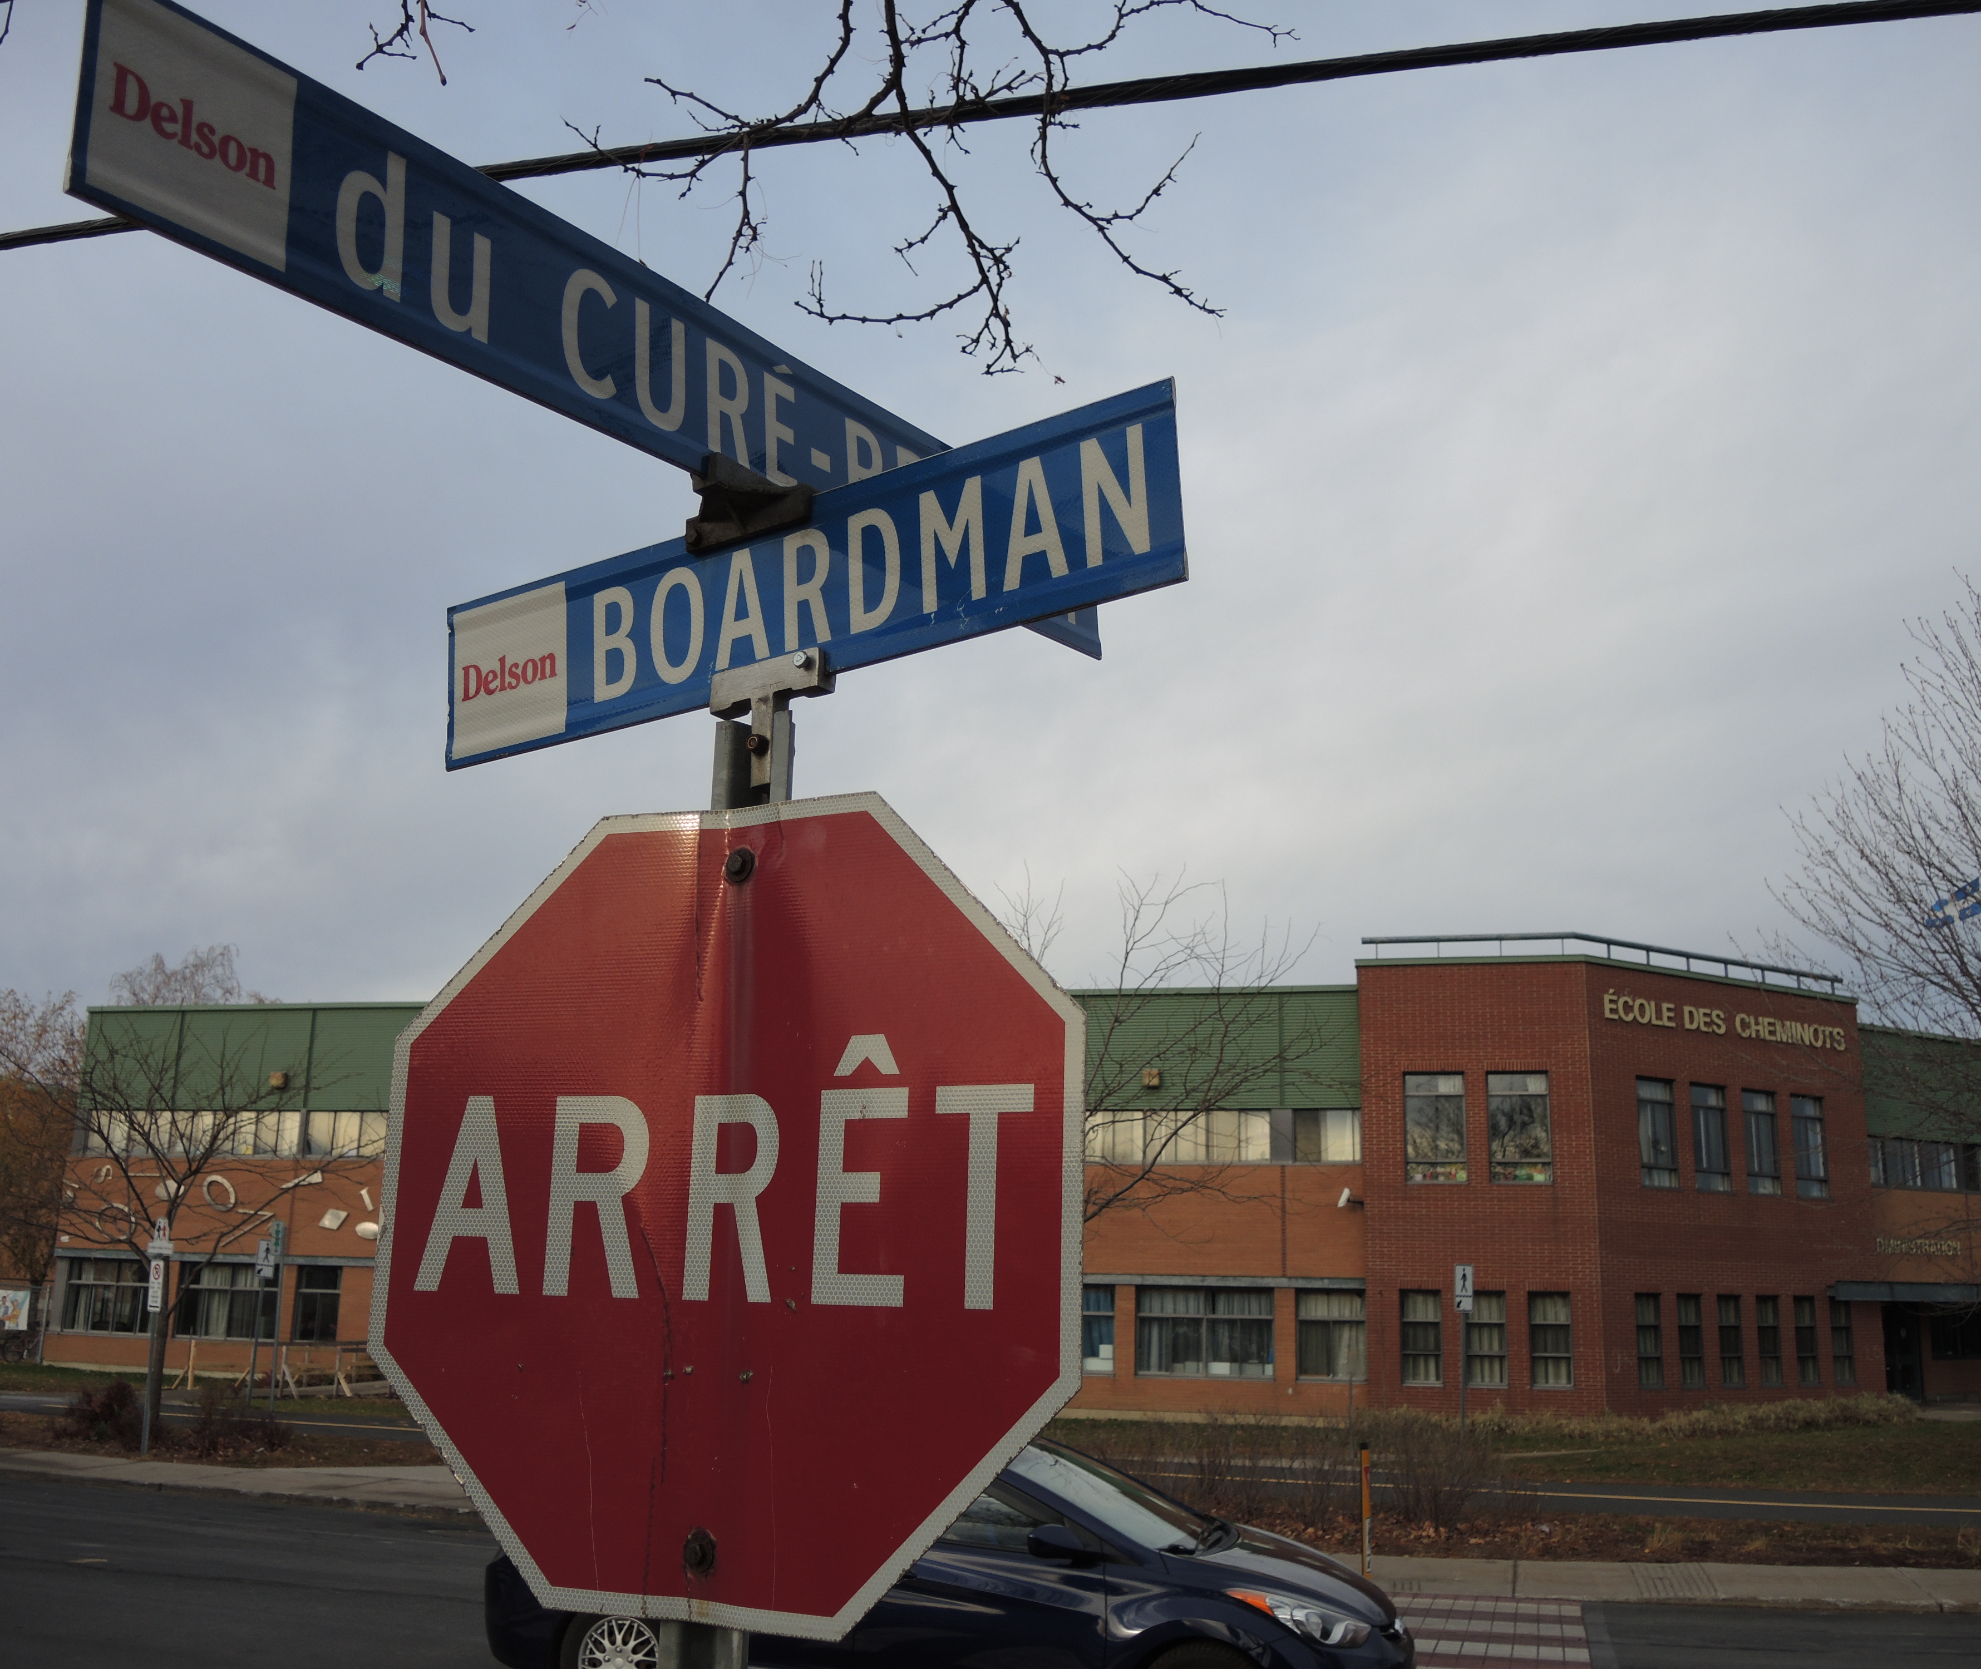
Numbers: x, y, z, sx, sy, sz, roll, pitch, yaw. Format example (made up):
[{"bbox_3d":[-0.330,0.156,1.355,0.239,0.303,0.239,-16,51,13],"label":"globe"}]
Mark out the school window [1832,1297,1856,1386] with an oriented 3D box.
[{"bbox_3d":[17.535,10.434,37.018,0.694,1.749,0.150,9,-16,-29],"label":"school window"}]

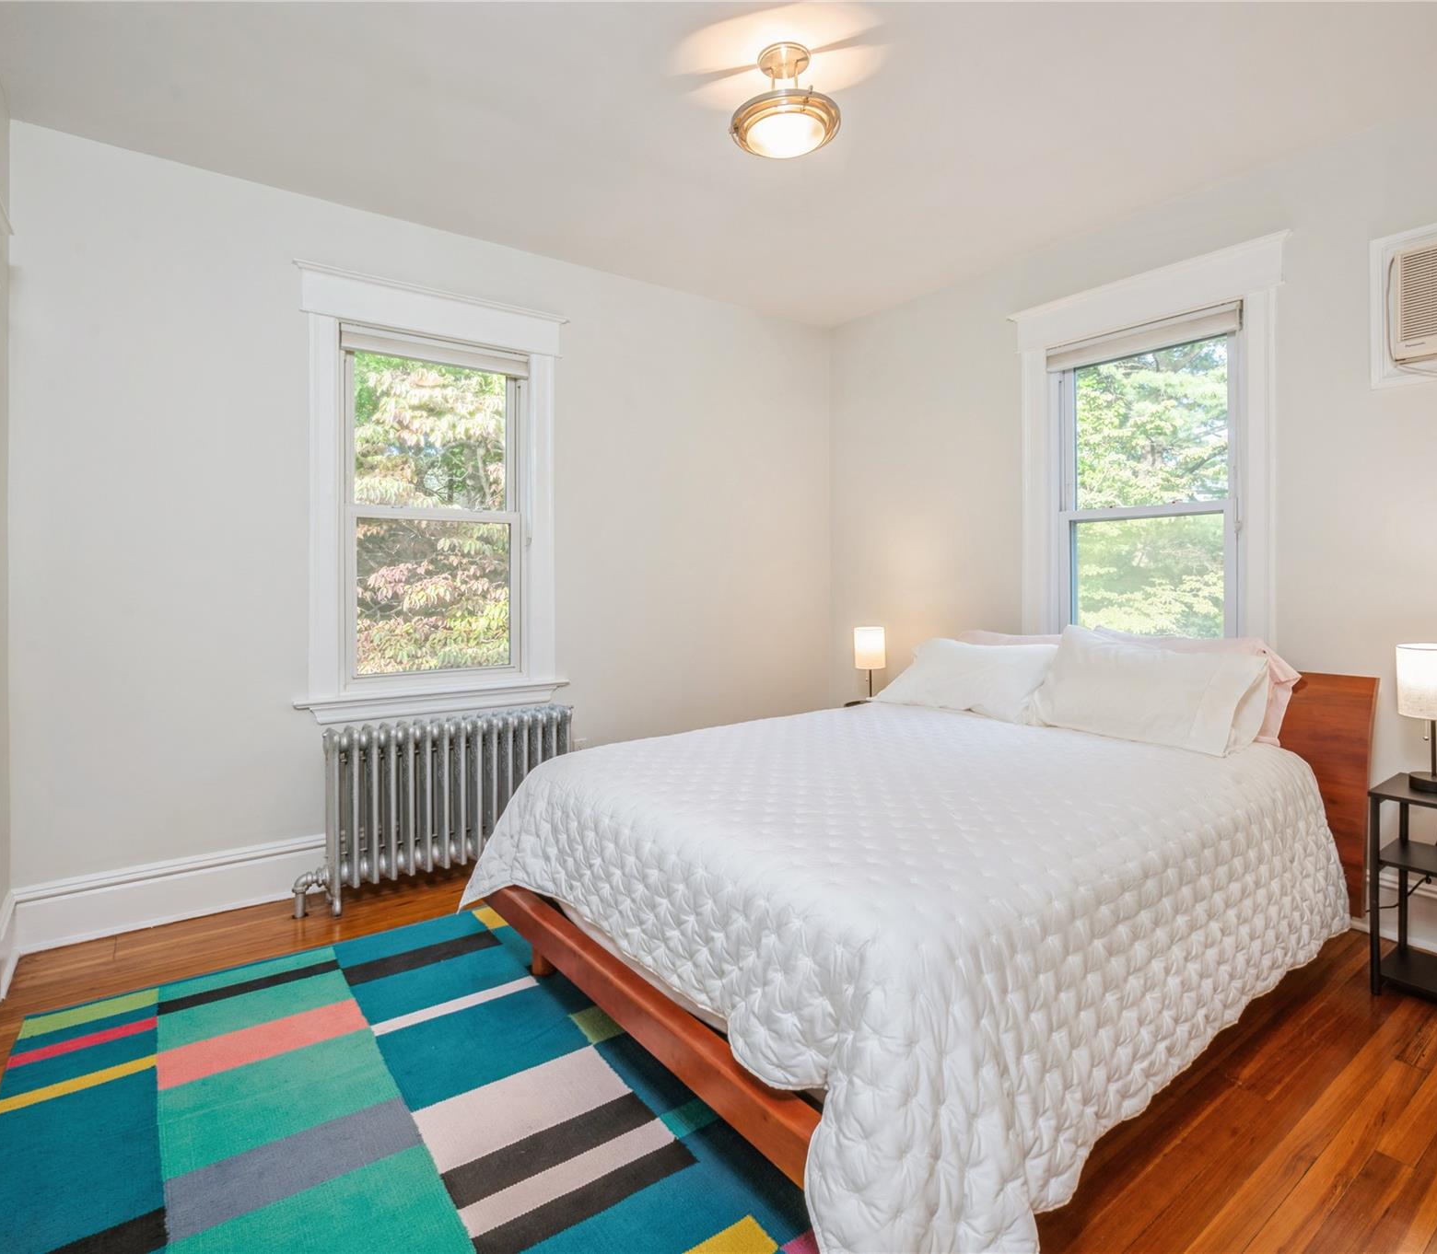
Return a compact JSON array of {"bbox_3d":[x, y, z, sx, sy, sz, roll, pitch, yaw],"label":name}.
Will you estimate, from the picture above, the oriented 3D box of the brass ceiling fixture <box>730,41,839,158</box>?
[{"bbox_3d":[0.187,-1.487,2.066,0.305,0.225,0.305,0,1,0],"label":"brass ceiling fixture"}]

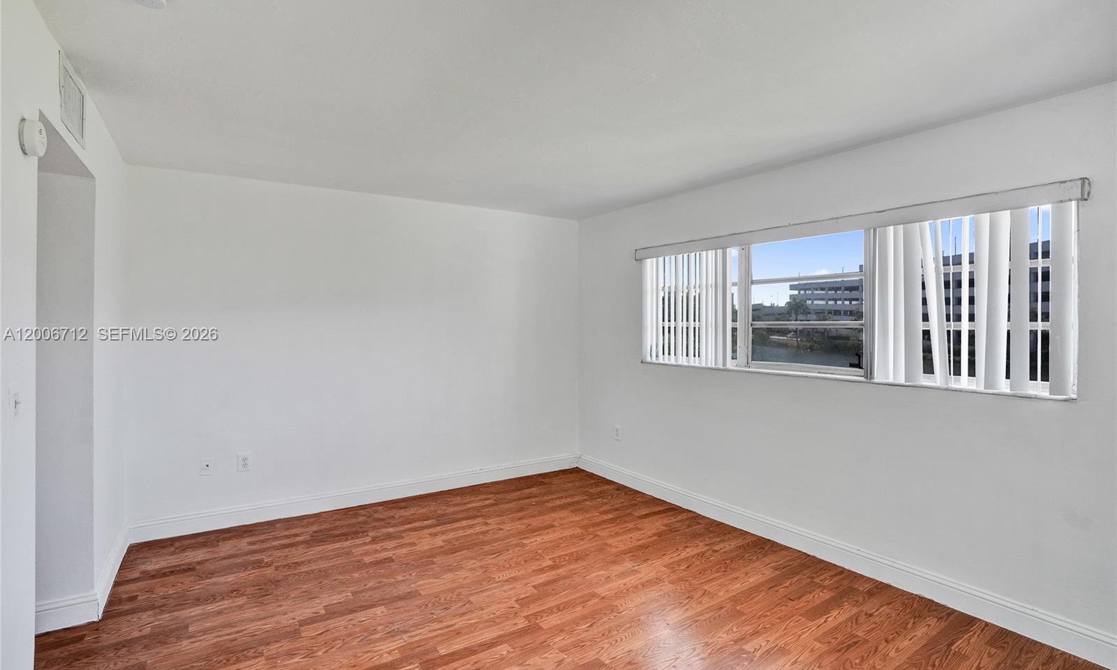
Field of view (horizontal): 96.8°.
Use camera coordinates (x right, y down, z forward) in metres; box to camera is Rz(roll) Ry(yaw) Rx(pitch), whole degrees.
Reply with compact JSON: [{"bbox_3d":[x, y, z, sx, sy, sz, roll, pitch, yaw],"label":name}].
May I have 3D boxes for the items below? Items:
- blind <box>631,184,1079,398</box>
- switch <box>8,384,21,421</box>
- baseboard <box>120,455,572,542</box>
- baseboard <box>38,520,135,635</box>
[{"bbox_3d":[1.433,-0.223,3.158,0.119,0.934,2.624,0,1,-36],"label":"blind"},{"bbox_3d":[-1.606,0.200,1.472,0.018,0.117,0.075,0,1,-34],"label":"switch"},{"bbox_3d":[-1.285,1.268,4.115,3.471,0.140,0.025,0,1,-32],"label":"baseboard"},{"bbox_3d":[-2.641,1.319,2.788,0.247,0.139,1.047,0,1,-34],"label":"baseboard"}]

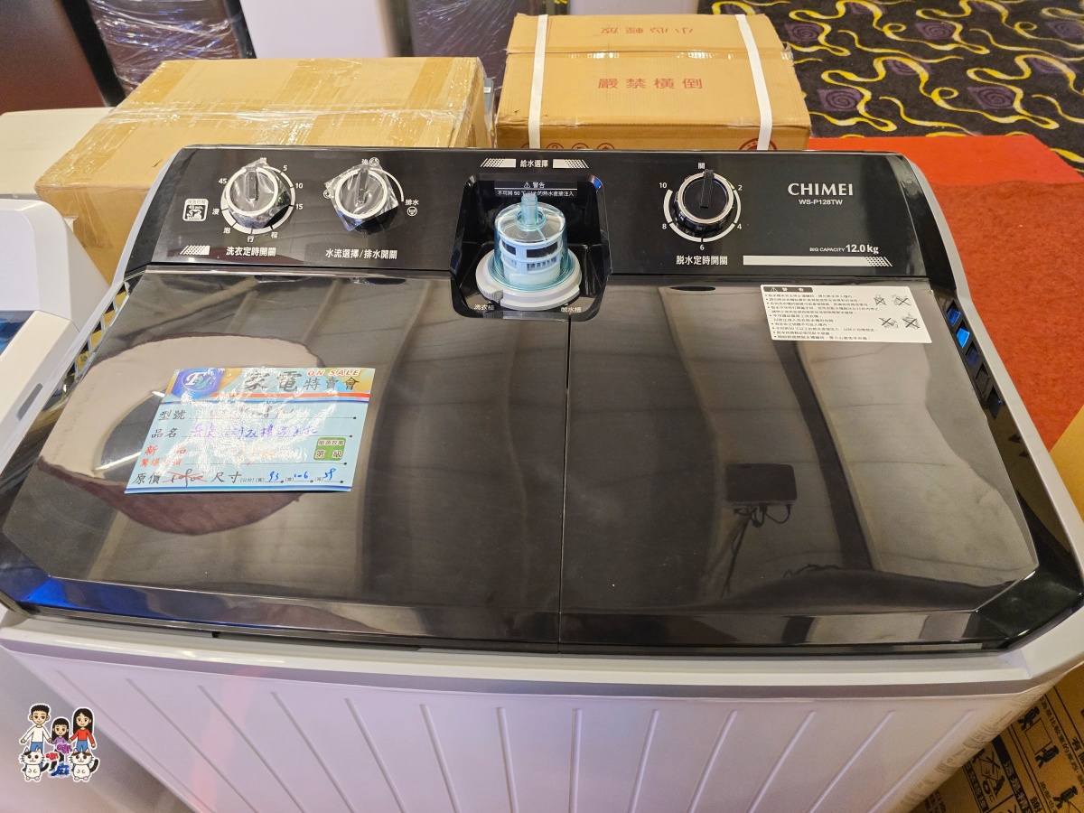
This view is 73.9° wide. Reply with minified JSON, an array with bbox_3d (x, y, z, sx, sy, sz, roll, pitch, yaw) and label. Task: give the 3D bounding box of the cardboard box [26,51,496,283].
[{"bbox_3d":[-0.461,-0.214,1.613,0.641,0.887,0.484,1,47,3],"label":"cardboard box"}]

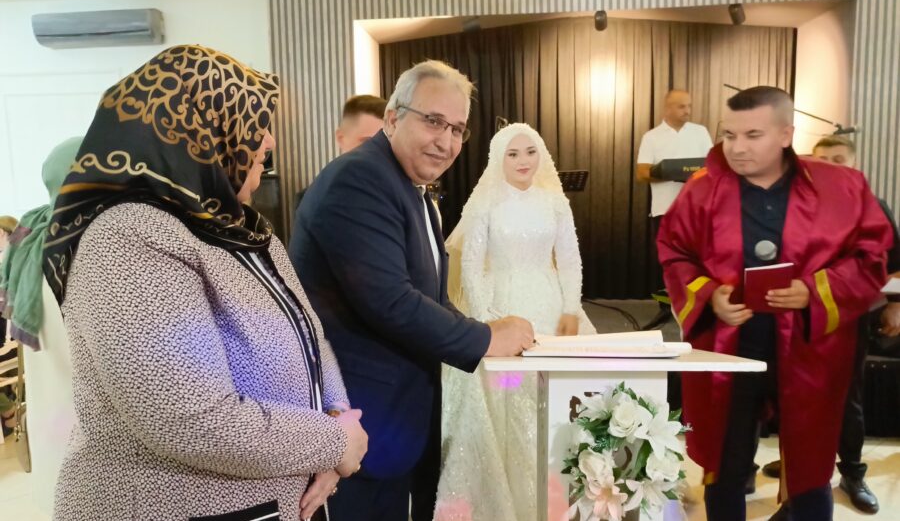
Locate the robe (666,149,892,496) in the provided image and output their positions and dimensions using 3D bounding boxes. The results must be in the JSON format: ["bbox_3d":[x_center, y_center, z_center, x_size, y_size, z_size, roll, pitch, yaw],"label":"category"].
[{"bbox_3d":[1.062,0.187,2.080,0.710,1.170,0.450,1,6,22],"label":"robe"}]

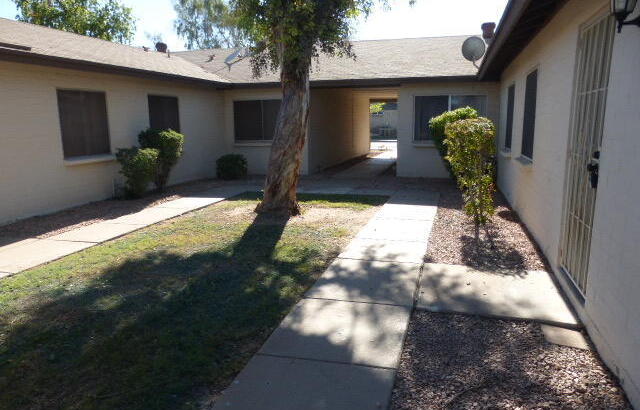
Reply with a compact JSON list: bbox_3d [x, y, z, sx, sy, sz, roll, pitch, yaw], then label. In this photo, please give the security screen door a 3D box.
[{"bbox_3d":[2.124,-0.381,3.728,0.060,2.070,0.930,2,11,16],"label":"security screen door"}]

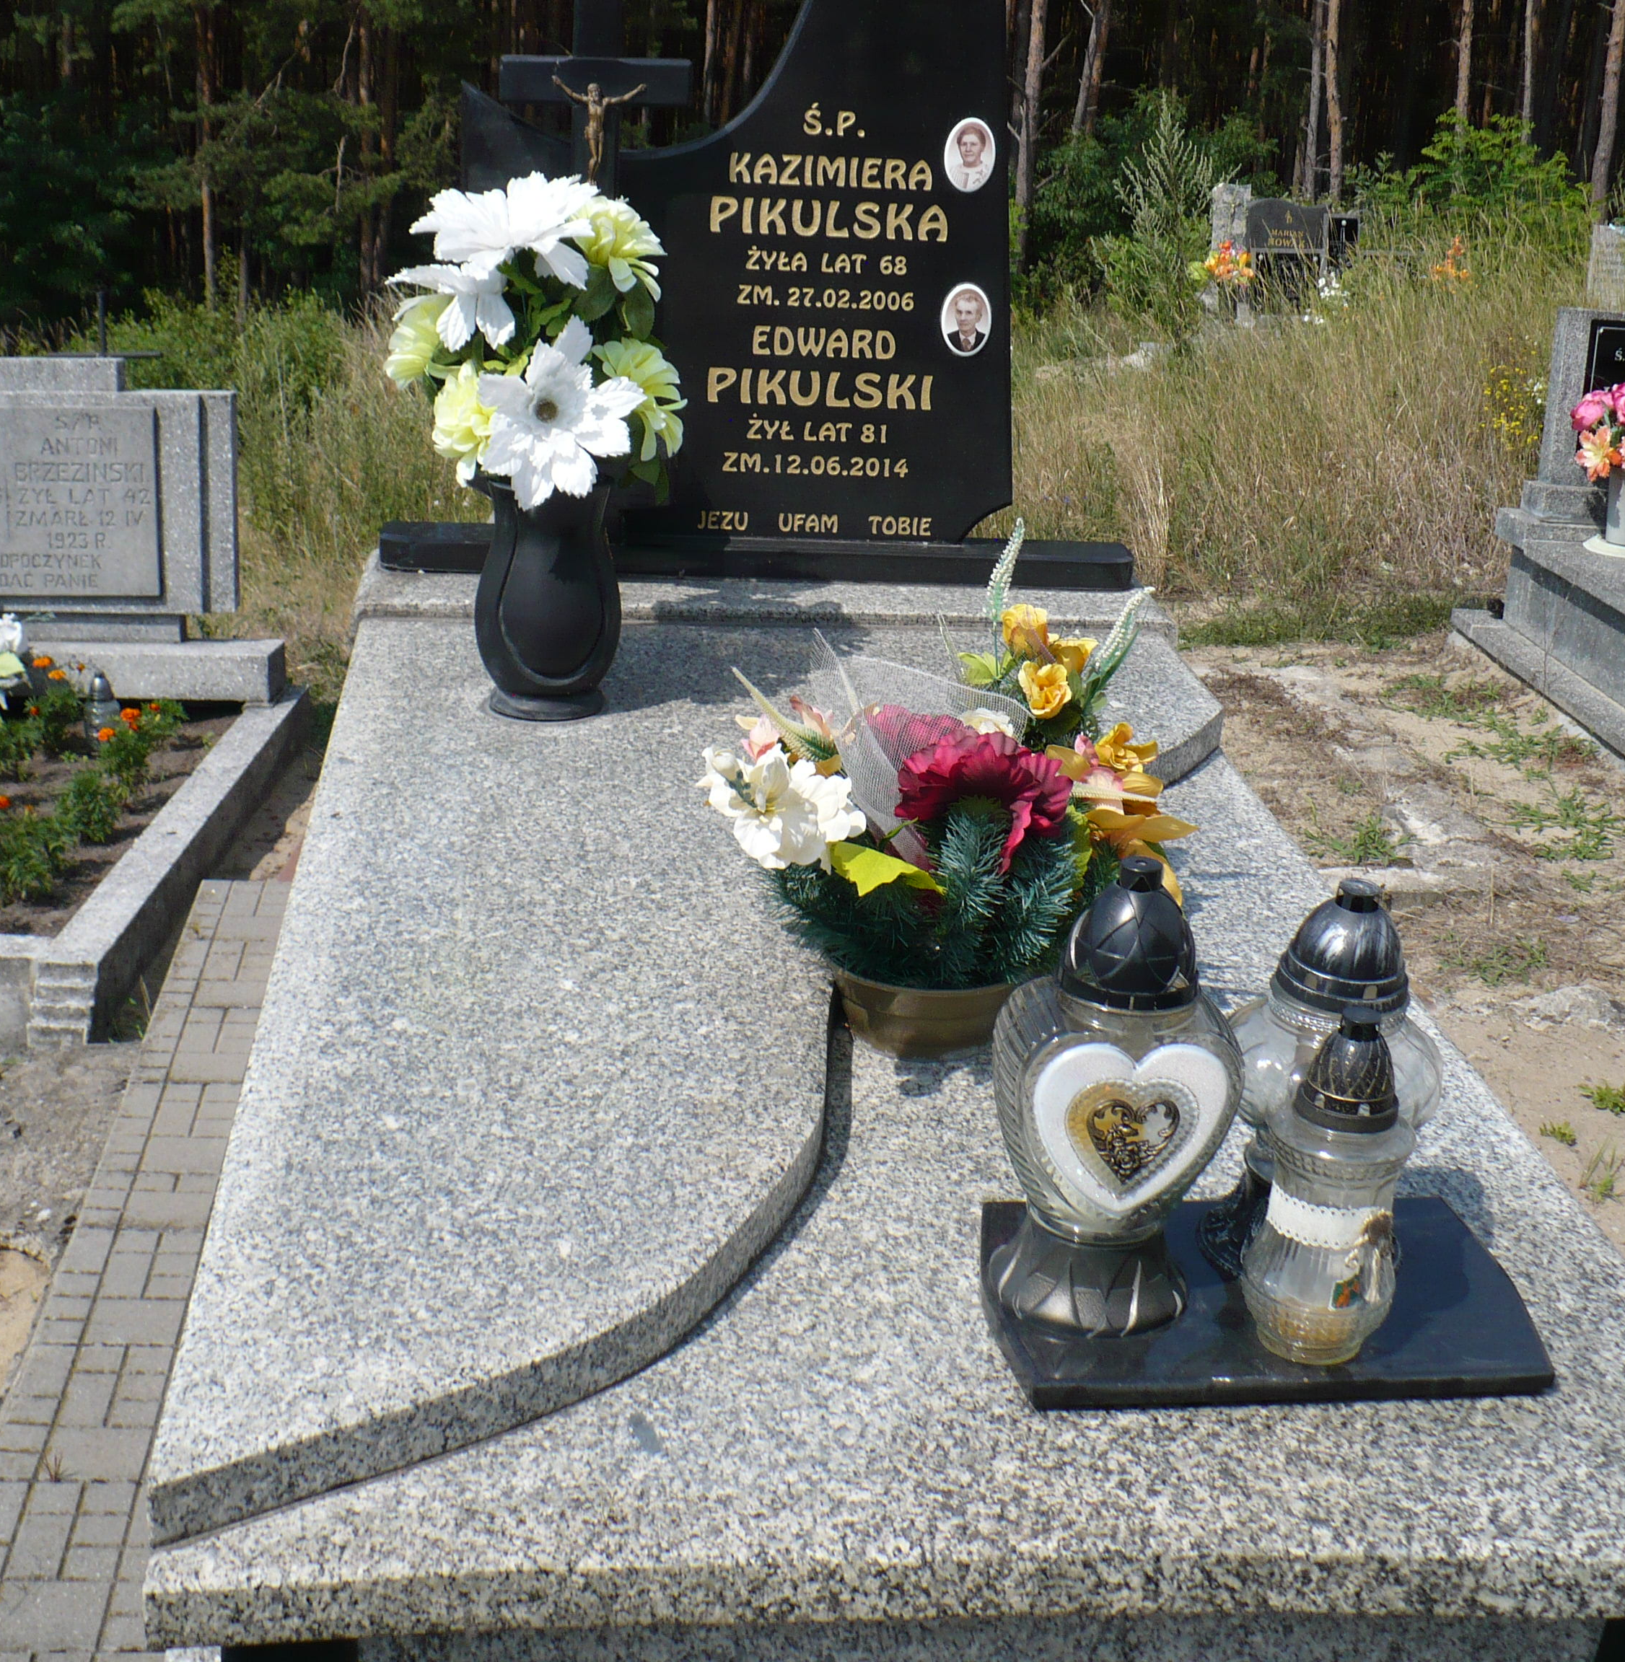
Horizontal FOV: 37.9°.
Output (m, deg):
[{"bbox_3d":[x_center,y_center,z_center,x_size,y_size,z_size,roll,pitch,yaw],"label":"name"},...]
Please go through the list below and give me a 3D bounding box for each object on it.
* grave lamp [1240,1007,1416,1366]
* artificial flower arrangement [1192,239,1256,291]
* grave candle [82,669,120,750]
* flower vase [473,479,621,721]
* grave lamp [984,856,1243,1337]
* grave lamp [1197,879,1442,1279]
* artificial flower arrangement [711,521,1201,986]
[{"bbox_3d":[0.377,0.250,1.699,0.111,0.262,0.111,1,21,-7],"label":"grave lamp"},{"bbox_3d":[1.831,-2.521,10.549,0.290,0.225,0.250,1,21,-7],"label":"artificial flower arrangement"},{"bbox_3d":[-1.268,-0.220,4.216,0.075,0.140,0.075,1,21,-7],"label":"grave candle"},{"bbox_3d":[-0.322,-0.291,2.915,0.182,0.277,0.182,1,21,-7],"label":"flower vase"},{"bbox_3d":[0.221,0.184,1.725,0.161,0.348,0.139,1,21,-7],"label":"grave lamp"},{"bbox_3d":[0.397,0.182,1.823,0.157,0.302,0.157,1,21,-7],"label":"grave lamp"},{"bbox_3d":[0.128,-0.061,2.154,0.459,0.423,0.392,1,21,-7],"label":"artificial flower arrangement"}]

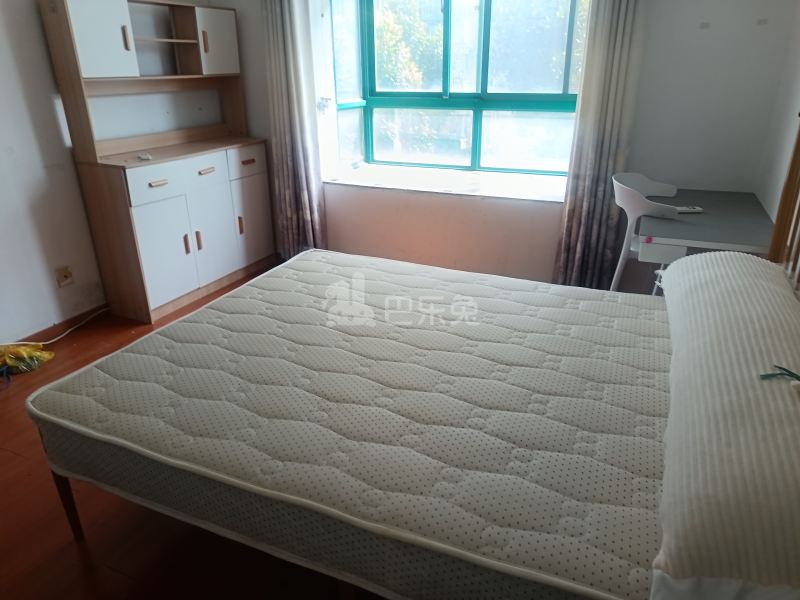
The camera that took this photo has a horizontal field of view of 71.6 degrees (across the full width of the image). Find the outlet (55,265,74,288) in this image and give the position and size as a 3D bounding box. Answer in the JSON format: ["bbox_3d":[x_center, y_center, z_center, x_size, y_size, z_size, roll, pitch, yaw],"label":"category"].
[{"bbox_3d":[-1.880,-0.128,3.111,0.020,0.090,0.088,9,24,22],"label":"outlet"}]

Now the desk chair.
[{"bbox_3d":[1.225,-0.137,2.673,0.500,0.835,0.540,9,24,22],"label":"desk chair"}]

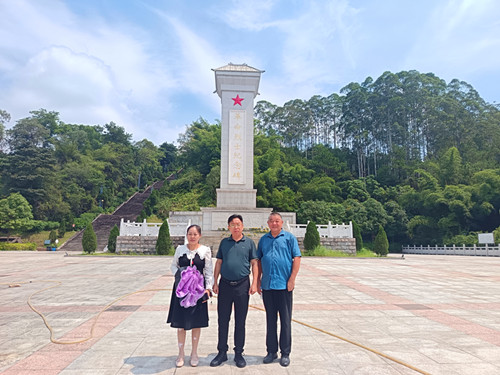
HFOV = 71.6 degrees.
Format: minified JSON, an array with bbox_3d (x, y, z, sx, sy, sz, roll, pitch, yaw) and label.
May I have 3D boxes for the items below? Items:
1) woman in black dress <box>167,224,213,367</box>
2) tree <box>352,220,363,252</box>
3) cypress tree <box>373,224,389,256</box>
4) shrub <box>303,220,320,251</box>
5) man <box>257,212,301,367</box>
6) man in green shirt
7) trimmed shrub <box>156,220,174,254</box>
[{"bbox_3d":[-0.715,1.231,4.097,0.540,1.572,0.380,1,-8,-3],"label":"woman in black dress"},{"bbox_3d":[9.137,4.276,30.169,1.350,2.715,1.350,1,-8,-4],"label":"tree"},{"bbox_3d":[10.263,4.169,27.120,1.180,2.413,1.180,1,-8,-4],"label":"cypress tree"},{"bbox_3d":[4.772,3.825,26.904,1.300,2.443,1.300,1,-8,-4],"label":"shrub"},{"bbox_3d":[0.349,1.175,4.207,0.550,1.736,0.360,-1,-8,7],"label":"man"},{"bbox_3d":[-0.169,1.176,4.131,0.550,1.702,0.340,0,-8,0],"label":"man in green shirt"},{"bbox_3d":[-6.405,3.768,26.064,1.200,2.566,1.200,1,-8,-4],"label":"trimmed shrub"}]

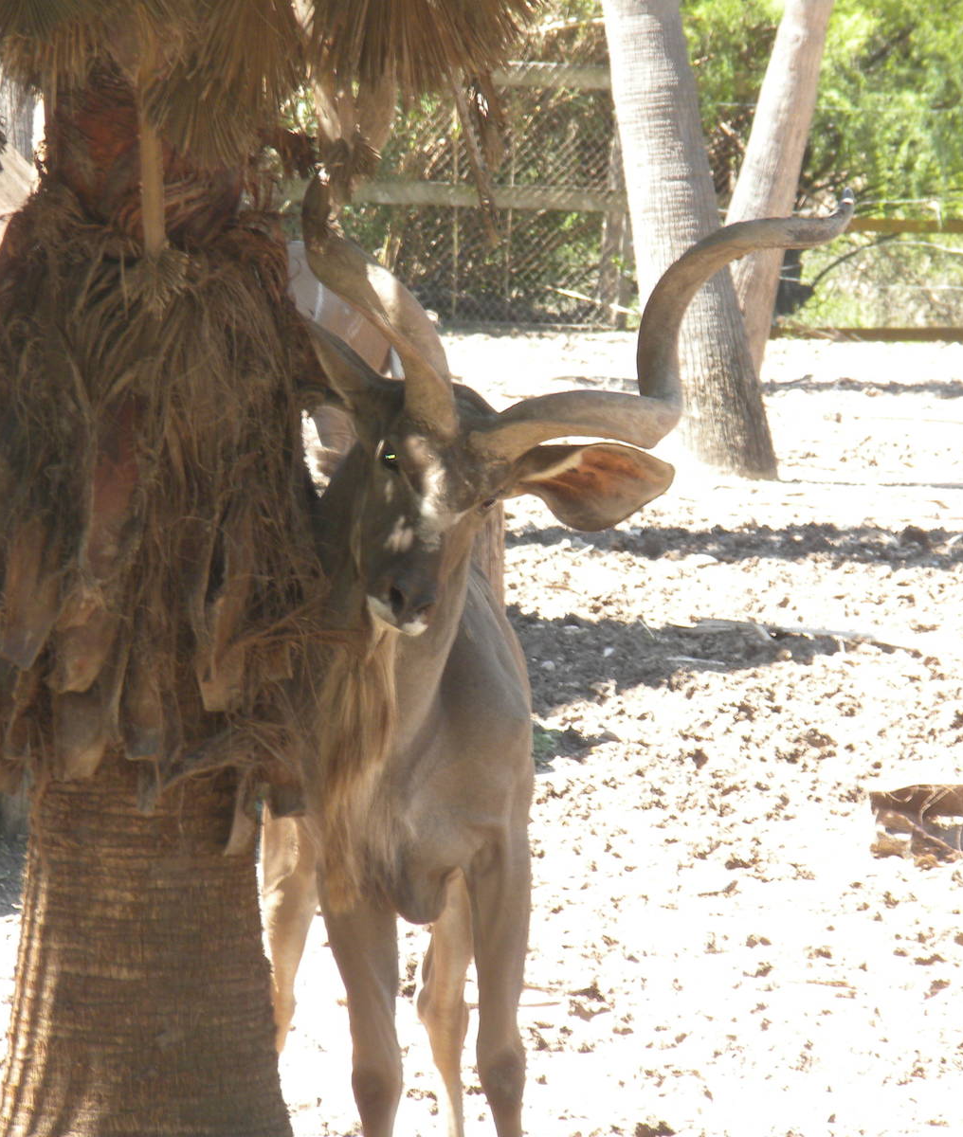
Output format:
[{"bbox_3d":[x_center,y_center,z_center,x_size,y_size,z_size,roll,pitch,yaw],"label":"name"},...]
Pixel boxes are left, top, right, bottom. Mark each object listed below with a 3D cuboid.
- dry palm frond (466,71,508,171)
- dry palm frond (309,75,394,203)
[{"bbox_3d":[0.011,-0.732,17.100,0.070,0.180,0.060,0,3,0],"label":"dry palm frond"},{"bbox_3d":[-0.213,-0.710,17.100,0.140,0.230,0.100,0,3,0],"label":"dry palm frond"}]

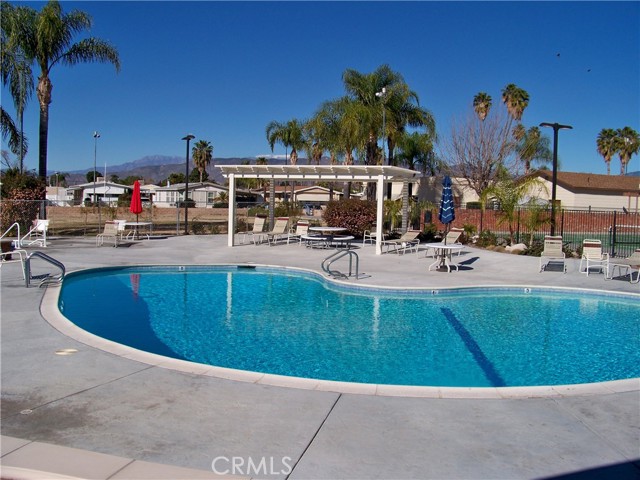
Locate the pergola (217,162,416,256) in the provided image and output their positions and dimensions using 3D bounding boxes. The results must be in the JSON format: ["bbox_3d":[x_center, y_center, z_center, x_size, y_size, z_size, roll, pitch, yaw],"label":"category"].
[{"bbox_3d":[0.026,-1.164,22.873,6.500,2.940,4.150,3,4,21],"label":"pergola"}]

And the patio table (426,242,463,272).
[{"bbox_3d":[3.507,0.508,17.078,1.110,0.690,1.110,2,4,0],"label":"patio table"}]

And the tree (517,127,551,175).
[{"bbox_3d":[24.680,-7.685,71.621,4.300,11.200,4.300,3,4,19],"label":"tree"}]

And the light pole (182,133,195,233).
[{"bbox_3d":[-6.388,-2.620,29.445,0.330,4.800,0.950,-2,5,-41],"label":"light pole"}]

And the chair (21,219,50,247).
[{"bbox_3d":[-9.989,-0.309,21.379,0.950,0.900,0.700,-1,4,-37],"label":"chair"}]

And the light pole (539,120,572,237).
[{"bbox_3d":[8.525,-1.763,22.043,1.250,4.850,0.300,0,4,-22],"label":"light pole"}]

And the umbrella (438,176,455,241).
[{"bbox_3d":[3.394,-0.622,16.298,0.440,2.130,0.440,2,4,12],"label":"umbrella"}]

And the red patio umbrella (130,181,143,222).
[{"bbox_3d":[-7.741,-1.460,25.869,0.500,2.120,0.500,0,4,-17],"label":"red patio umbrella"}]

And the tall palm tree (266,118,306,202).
[{"bbox_3d":[-2.630,-6.564,56.698,4.300,9.350,4.300,2,4,0],"label":"tall palm tree"}]

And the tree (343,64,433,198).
[{"bbox_3d":[4.168,-5.410,36.677,5.500,10.000,5.500,2,4,0],"label":"tree"}]

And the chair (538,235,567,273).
[{"bbox_3d":[6.580,0.376,17.147,0.690,0.920,1.650,3,4,21],"label":"chair"}]

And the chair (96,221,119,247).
[{"bbox_3d":[-7.334,-0.235,21.306,0.680,0.880,1.400,1,4,-10],"label":"chair"}]

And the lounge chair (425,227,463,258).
[{"bbox_3d":[4.342,0.109,21.268,1.550,0.990,0.650,-1,4,-34],"label":"lounge chair"}]

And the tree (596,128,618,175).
[{"bbox_3d":[40.996,-9.260,87.577,3.300,13.090,3.300,2,4,0],"label":"tree"}]

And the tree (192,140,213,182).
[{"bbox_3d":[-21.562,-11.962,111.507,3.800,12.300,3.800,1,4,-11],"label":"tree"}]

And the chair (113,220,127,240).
[{"bbox_3d":[-8.398,-0.441,25.372,0.600,0.870,0.700,2,4,9],"label":"chair"}]

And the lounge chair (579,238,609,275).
[{"bbox_3d":[7.566,0.504,16.819,0.620,0.950,0.750,2,4,14],"label":"lounge chair"}]

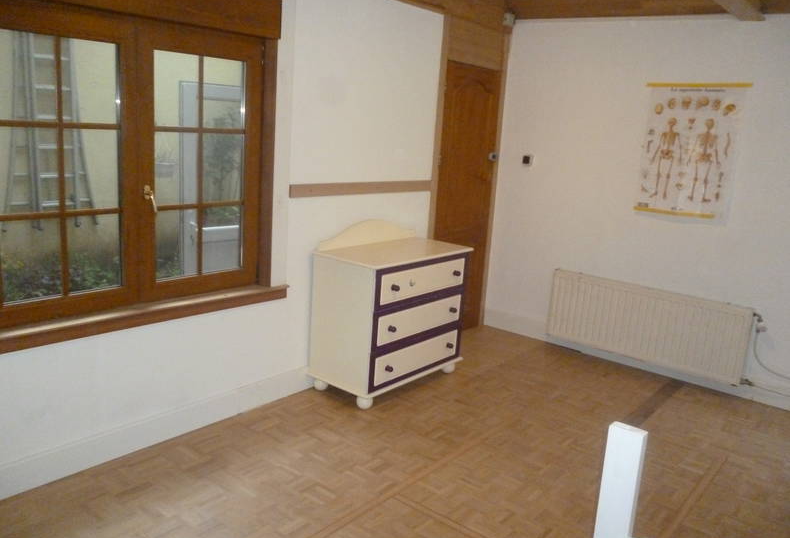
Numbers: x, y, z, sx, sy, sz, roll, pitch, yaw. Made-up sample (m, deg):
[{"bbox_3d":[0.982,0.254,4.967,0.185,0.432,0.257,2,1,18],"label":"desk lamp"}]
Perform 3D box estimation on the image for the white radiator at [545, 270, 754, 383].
[{"bbox_3d":[1.726,0.369,4.466,1.348,0.504,0.085,13,16,38],"label":"white radiator"}]

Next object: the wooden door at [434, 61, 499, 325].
[{"bbox_3d":[0.507,-0.473,4.826,0.040,2.040,0.731,13,16,38],"label":"wooden door"}]

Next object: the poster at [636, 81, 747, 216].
[{"bbox_3d":[1.915,-0.764,4.187,0.639,0.860,0.015,13,16,38],"label":"poster"}]

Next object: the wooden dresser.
[{"bbox_3d":[-0.004,0.222,3.956,0.479,1.000,0.980,13,16,38],"label":"wooden dresser"}]

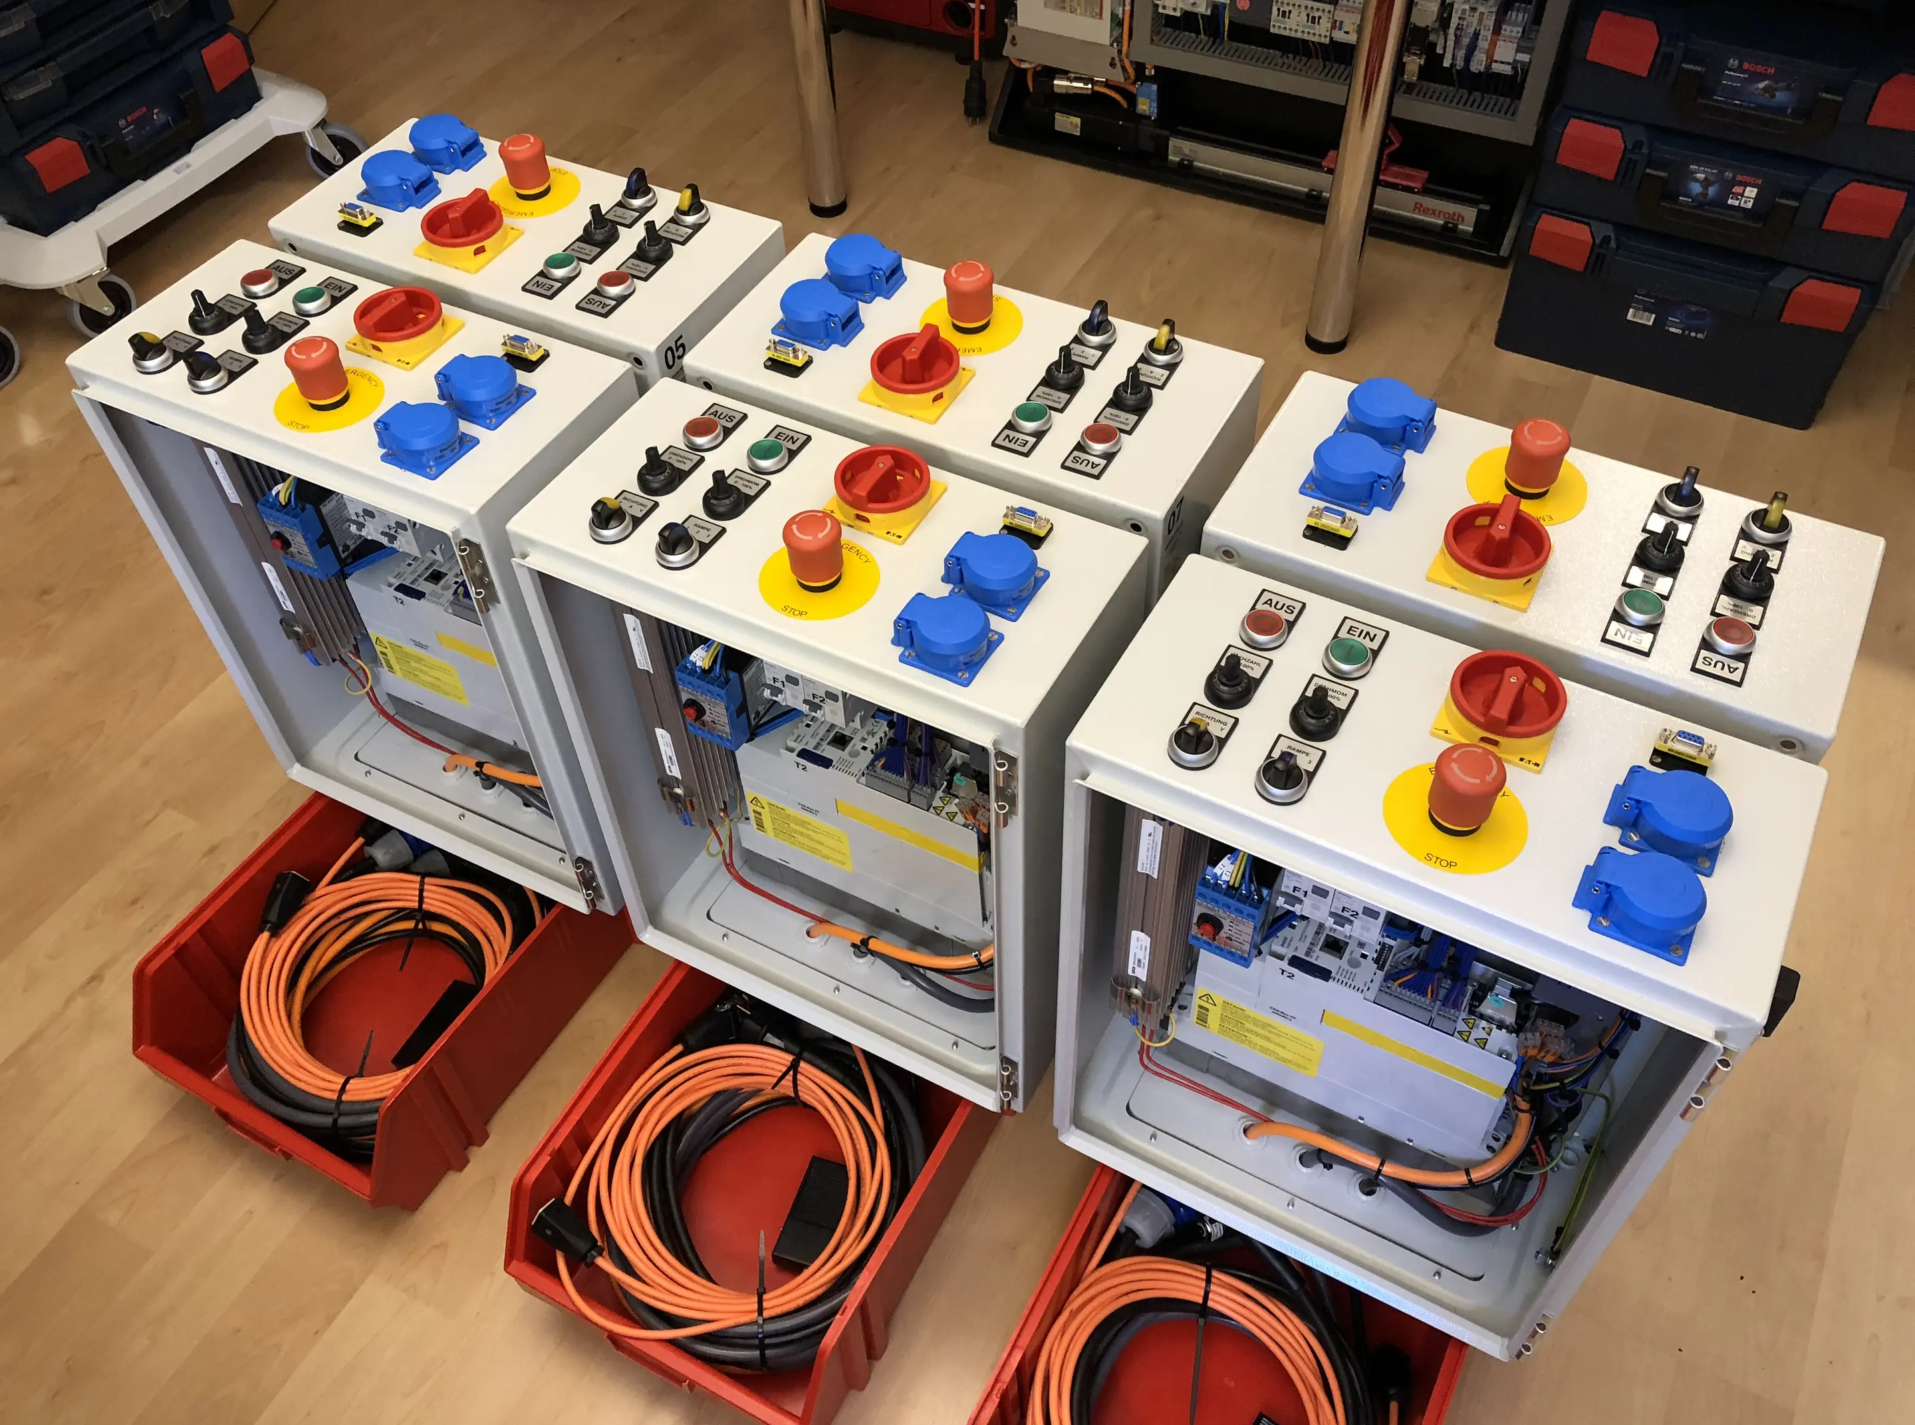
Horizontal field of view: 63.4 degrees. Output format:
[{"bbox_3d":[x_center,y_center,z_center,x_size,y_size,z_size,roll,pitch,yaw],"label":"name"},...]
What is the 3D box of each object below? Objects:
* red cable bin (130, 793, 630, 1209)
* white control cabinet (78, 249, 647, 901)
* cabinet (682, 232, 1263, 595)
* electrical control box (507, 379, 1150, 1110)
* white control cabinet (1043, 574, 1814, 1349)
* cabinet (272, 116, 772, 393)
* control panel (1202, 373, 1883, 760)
[{"bbox_3d":[-0.519,0.220,1.561,0.310,0.200,0.500,22,54,20],"label":"red cable bin"},{"bbox_3d":[-0.465,-0.112,1.361,0.400,0.535,0.204,20,53,18],"label":"white control cabinet"},{"bbox_3d":[0.021,-0.120,1.355,0.400,0.535,0.204,21,53,19],"label":"cabinet"},{"bbox_3d":[-0.088,0.035,1.229,0.400,0.535,0.204,21,53,19],"label":"electrical control box"},{"bbox_3d":[0.288,0.183,1.086,0.400,0.535,0.204,22,54,20],"label":"white control cabinet"},{"bbox_3d":[-0.352,-0.262,1.477,0.400,0.535,0.204,21,53,19],"label":"cabinet"},{"bbox_3d":[0.399,0.025,1.213,0.400,0.535,0.204,22,54,20],"label":"control panel"}]

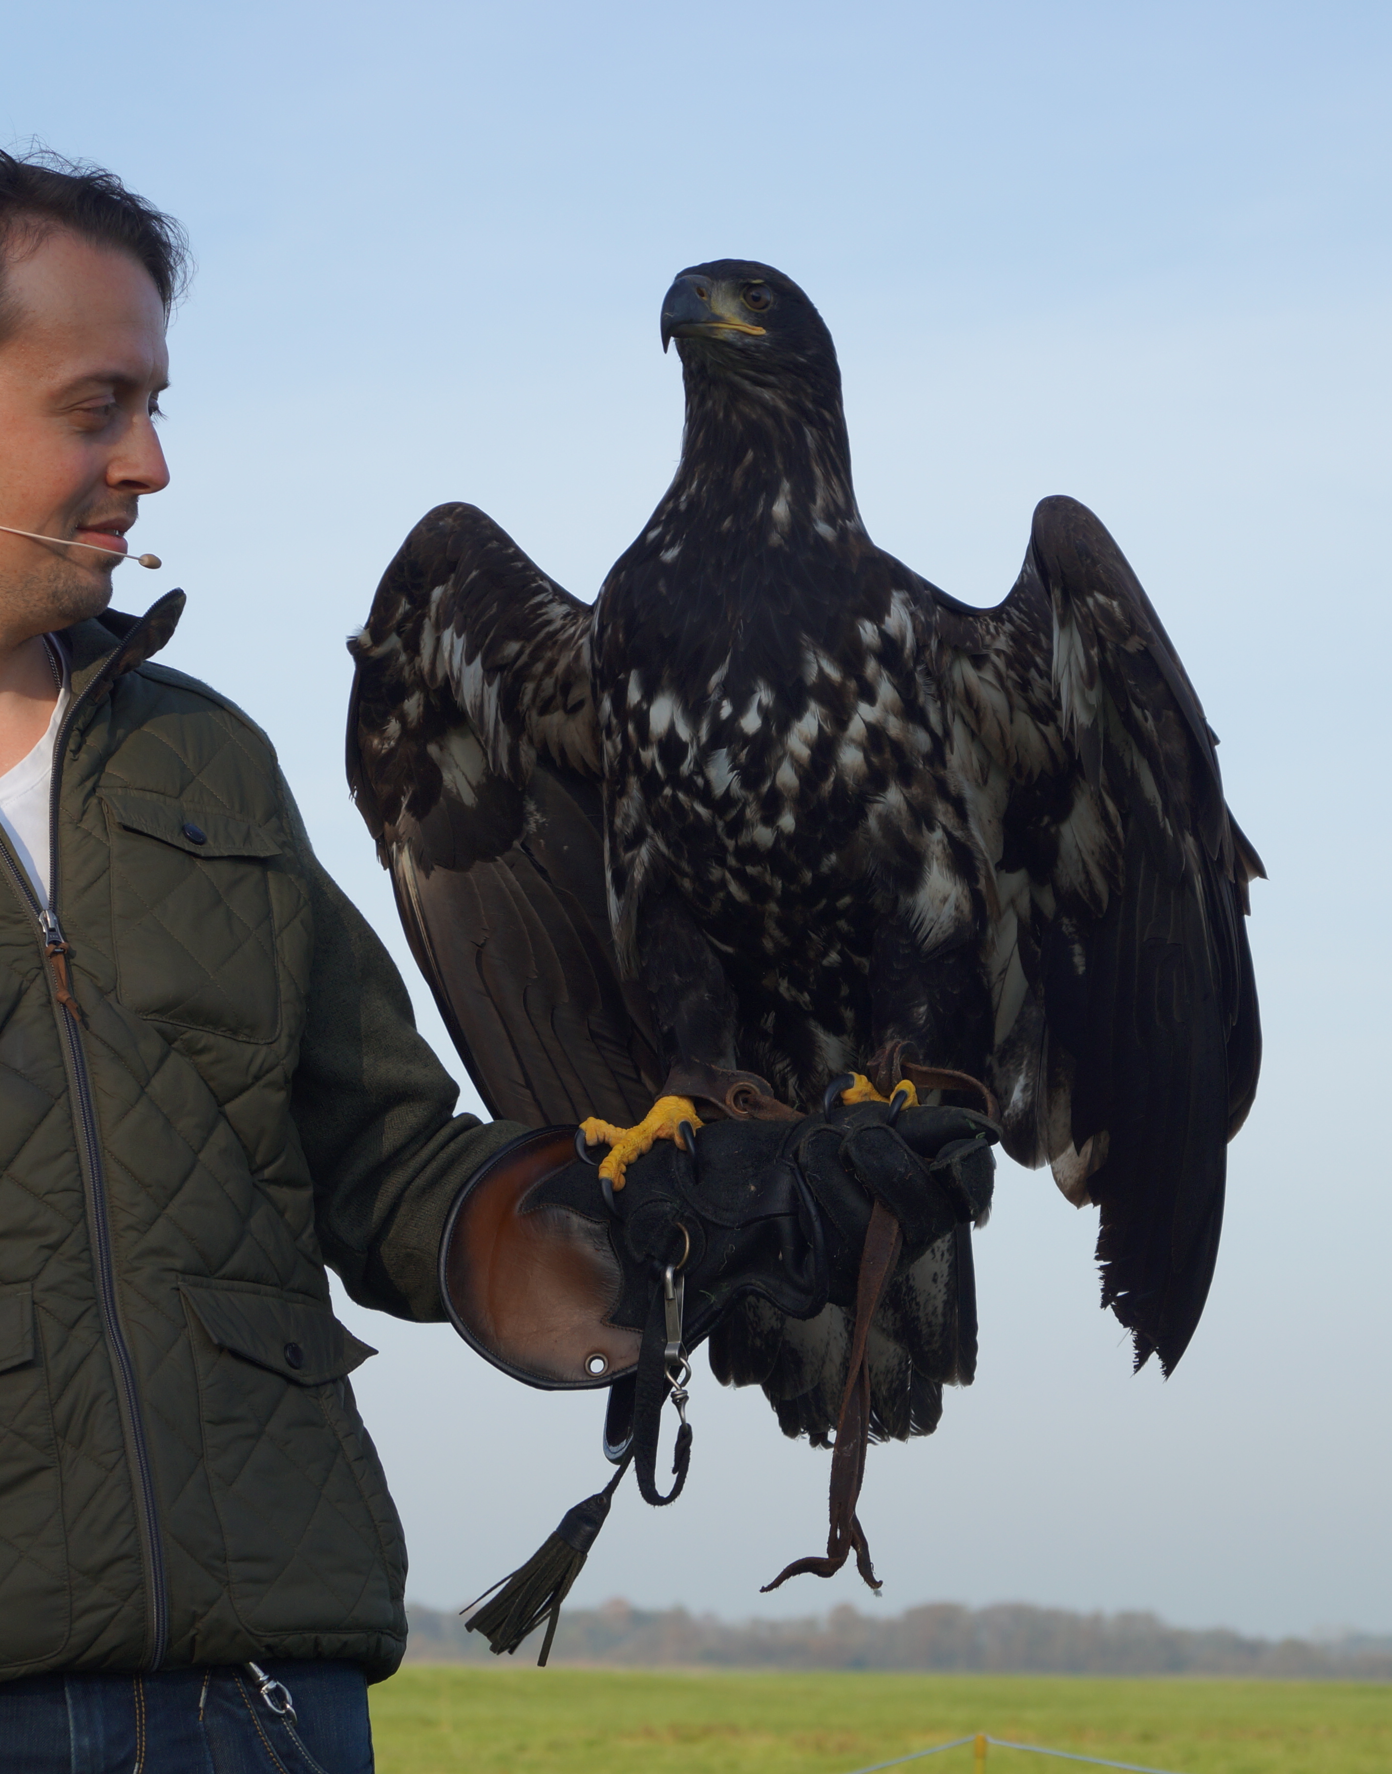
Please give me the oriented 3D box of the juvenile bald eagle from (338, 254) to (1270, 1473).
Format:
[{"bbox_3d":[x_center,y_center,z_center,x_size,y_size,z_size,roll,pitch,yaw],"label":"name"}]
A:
[{"bbox_3d":[0.056,-0.018,2.880,0.465,0.605,0.360,-1,-8,12],"label":"juvenile bald eagle"}]

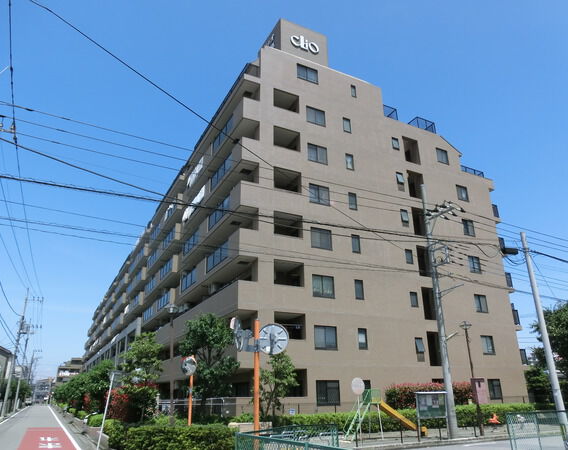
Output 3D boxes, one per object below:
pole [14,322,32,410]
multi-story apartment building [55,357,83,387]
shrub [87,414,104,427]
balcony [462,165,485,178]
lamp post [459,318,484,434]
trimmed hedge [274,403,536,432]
[{"bbox_3d":[-37.761,20.154,62.700,0.400,12.690,0.400,10,-24,-25],"label":"pole"},{"bbox_3d":[-68.764,51.417,143.606,12.350,13.800,14.000,10,-24,-25],"label":"multi-story apartment building"},{"bbox_3d":[-10.355,10.773,23.872,0.950,0.620,1.000,10,-24,-25],"label":"shrub"},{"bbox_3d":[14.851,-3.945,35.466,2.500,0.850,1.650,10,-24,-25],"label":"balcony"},{"bbox_3d":[7.910,6.294,18.115,0.500,4.600,0.500,10,-24,-25],"label":"lamp post"},{"bbox_3d":[6.991,9.670,21.715,16.103,0.900,1.000,10,-24,-25],"label":"trimmed hedge"}]

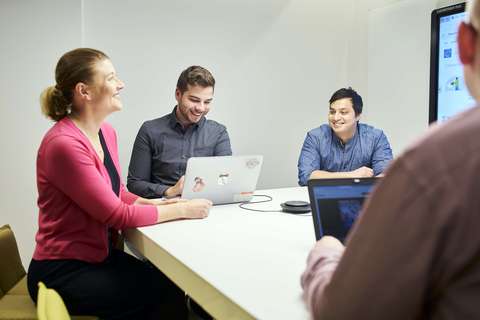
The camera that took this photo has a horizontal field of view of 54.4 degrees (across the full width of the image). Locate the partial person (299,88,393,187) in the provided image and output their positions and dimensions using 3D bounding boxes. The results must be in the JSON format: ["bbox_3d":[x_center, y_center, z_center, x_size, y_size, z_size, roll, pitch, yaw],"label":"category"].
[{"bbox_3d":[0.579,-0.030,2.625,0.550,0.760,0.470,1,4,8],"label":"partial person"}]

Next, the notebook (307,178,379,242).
[{"bbox_3d":[0.402,0.172,1.350,0.320,0.195,0.320,0,4,-11],"label":"notebook"}]

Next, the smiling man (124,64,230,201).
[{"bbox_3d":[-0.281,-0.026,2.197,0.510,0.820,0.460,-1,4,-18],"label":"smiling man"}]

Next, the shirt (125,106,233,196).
[{"bbox_3d":[-0.280,0.041,2.189,0.510,0.580,0.420,-1,4,-18],"label":"shirt"}]

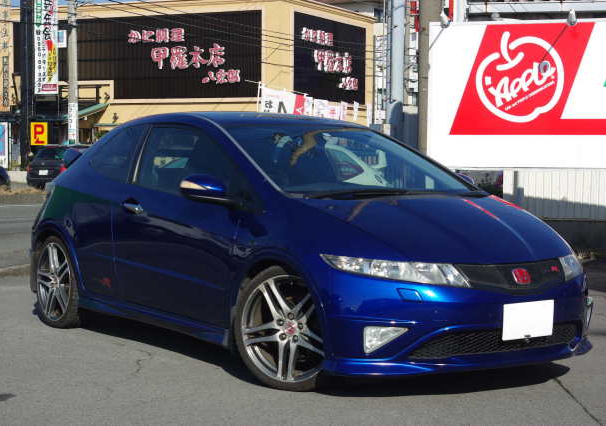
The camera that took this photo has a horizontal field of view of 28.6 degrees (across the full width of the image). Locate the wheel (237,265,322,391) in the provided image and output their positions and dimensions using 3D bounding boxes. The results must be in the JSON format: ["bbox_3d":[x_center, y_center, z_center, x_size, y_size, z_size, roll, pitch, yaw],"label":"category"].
[{"bbox_3d":[-0.033,0.570,5.968,0.640,0.640,0.225,2,4,39],"label":"wheel"}]

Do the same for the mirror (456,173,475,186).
[{"bbox_3d":[0.964,-0.171,7.369,0.235,0.175,0.180,-2,4,-36],"label":"mirror"}]

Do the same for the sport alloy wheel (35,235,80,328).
[{"bbox_3d":[-1.597,0.458,8.086,0.225,0.640,0.640,-2,4,-36],"label":"sport alloy wheel"}]

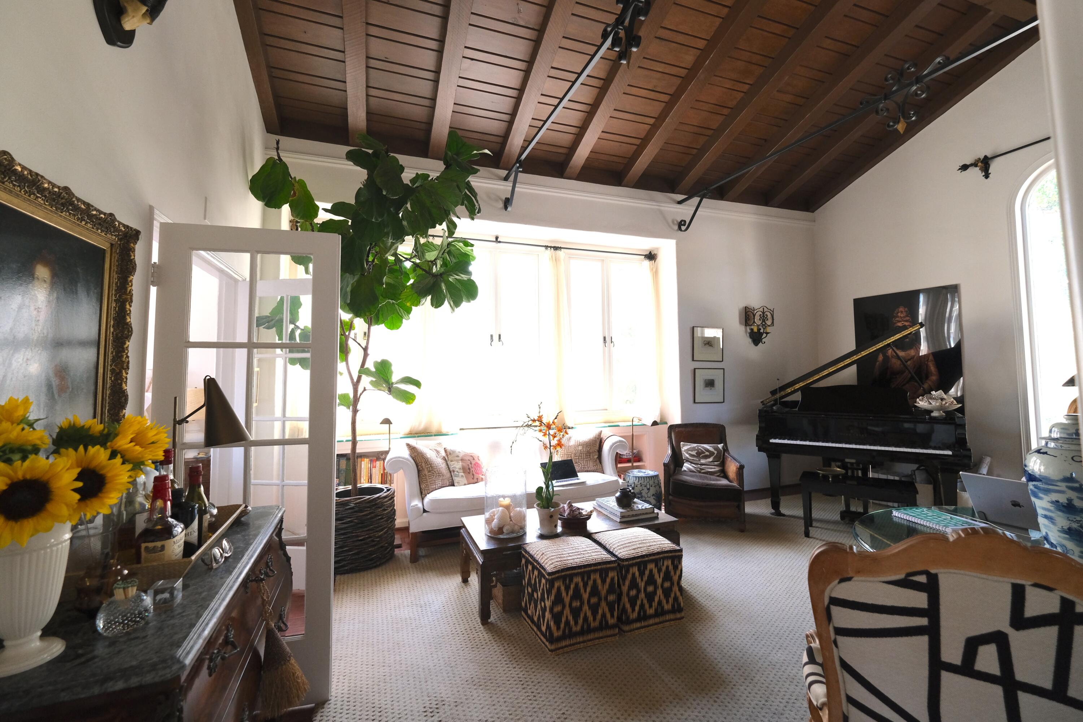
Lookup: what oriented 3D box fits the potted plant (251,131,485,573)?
[{"bbox_3d":[-1.199,-0.056,3.361,1.600,3.070,1.300,0,-3,-19],"label":"potted plant"}]

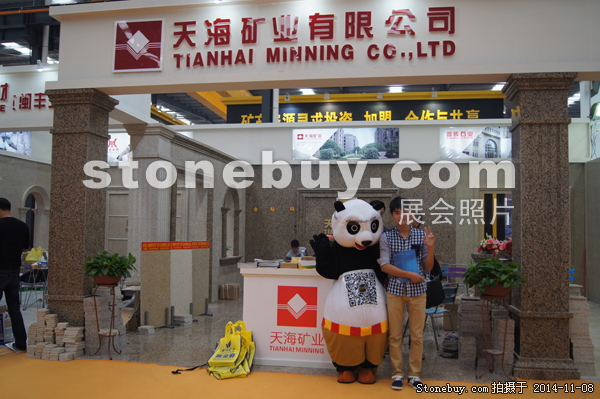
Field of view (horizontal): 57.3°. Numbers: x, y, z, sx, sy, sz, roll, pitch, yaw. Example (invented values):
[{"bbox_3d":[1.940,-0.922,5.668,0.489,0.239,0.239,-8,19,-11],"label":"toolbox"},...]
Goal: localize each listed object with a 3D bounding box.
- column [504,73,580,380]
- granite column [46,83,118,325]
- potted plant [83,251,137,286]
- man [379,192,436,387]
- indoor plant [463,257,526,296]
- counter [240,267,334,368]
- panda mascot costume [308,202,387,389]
[{"bbox_3d":[2.465,0.259,5.667,0.615,2.994,0.615,0,-3,10],"label":"column"},{"bbox_3d":[-2.612,0.232,6.539,0.615,2.994,0.615,0,-3,10],"label":"granite column"},{"bbox_3d":[-2.092,0.776,6.100,0.580,0.380,0.520,0,-3,10],"label":"potted plant"},{"bbox_3d":[0.992,0.841,5.110,0.512,1.734,0.423,0,-3,11],"label":"man"},{"bbox_3d":[1.915,0.778,5.440,0.610,0.370,0.530,0,-3,10],"label":"indoor plant"},{"bbox_3d":[0.020,1.246,5.970,1.220,1.000,0.550,0,-3,10],"label":"counter"},{"bbox_3d":[0.483,0.858,5.296,0.720,1.720,0.630,1,-3,-9],"label":"panda mascot costume"}]

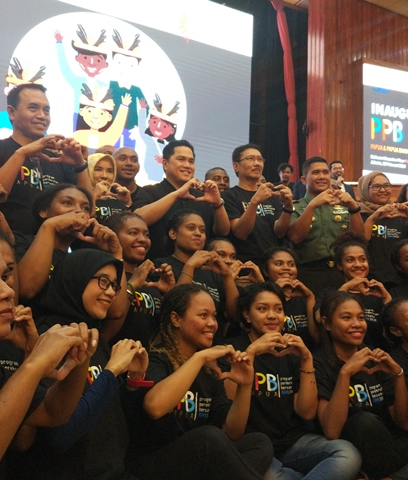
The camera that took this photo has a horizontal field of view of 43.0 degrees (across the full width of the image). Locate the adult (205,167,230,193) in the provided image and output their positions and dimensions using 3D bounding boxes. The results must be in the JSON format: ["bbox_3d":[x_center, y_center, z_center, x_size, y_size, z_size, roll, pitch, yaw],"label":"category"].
[{"bbox_3d":[0.081,0.329,3.521,0.480,1.700,0.330,6,-8,-25],"label":"adult"}]

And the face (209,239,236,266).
[{"bbox_3d":[0.101,0.084,2.820,0.155,0.205,0.170,6,-8,-26],"label":"face"}]

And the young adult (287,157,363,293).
[{"bbox_3d":[0.790,0.306,3.279,0.500,1.740,0.400,5,-7,-18],"label":"young adult"}]

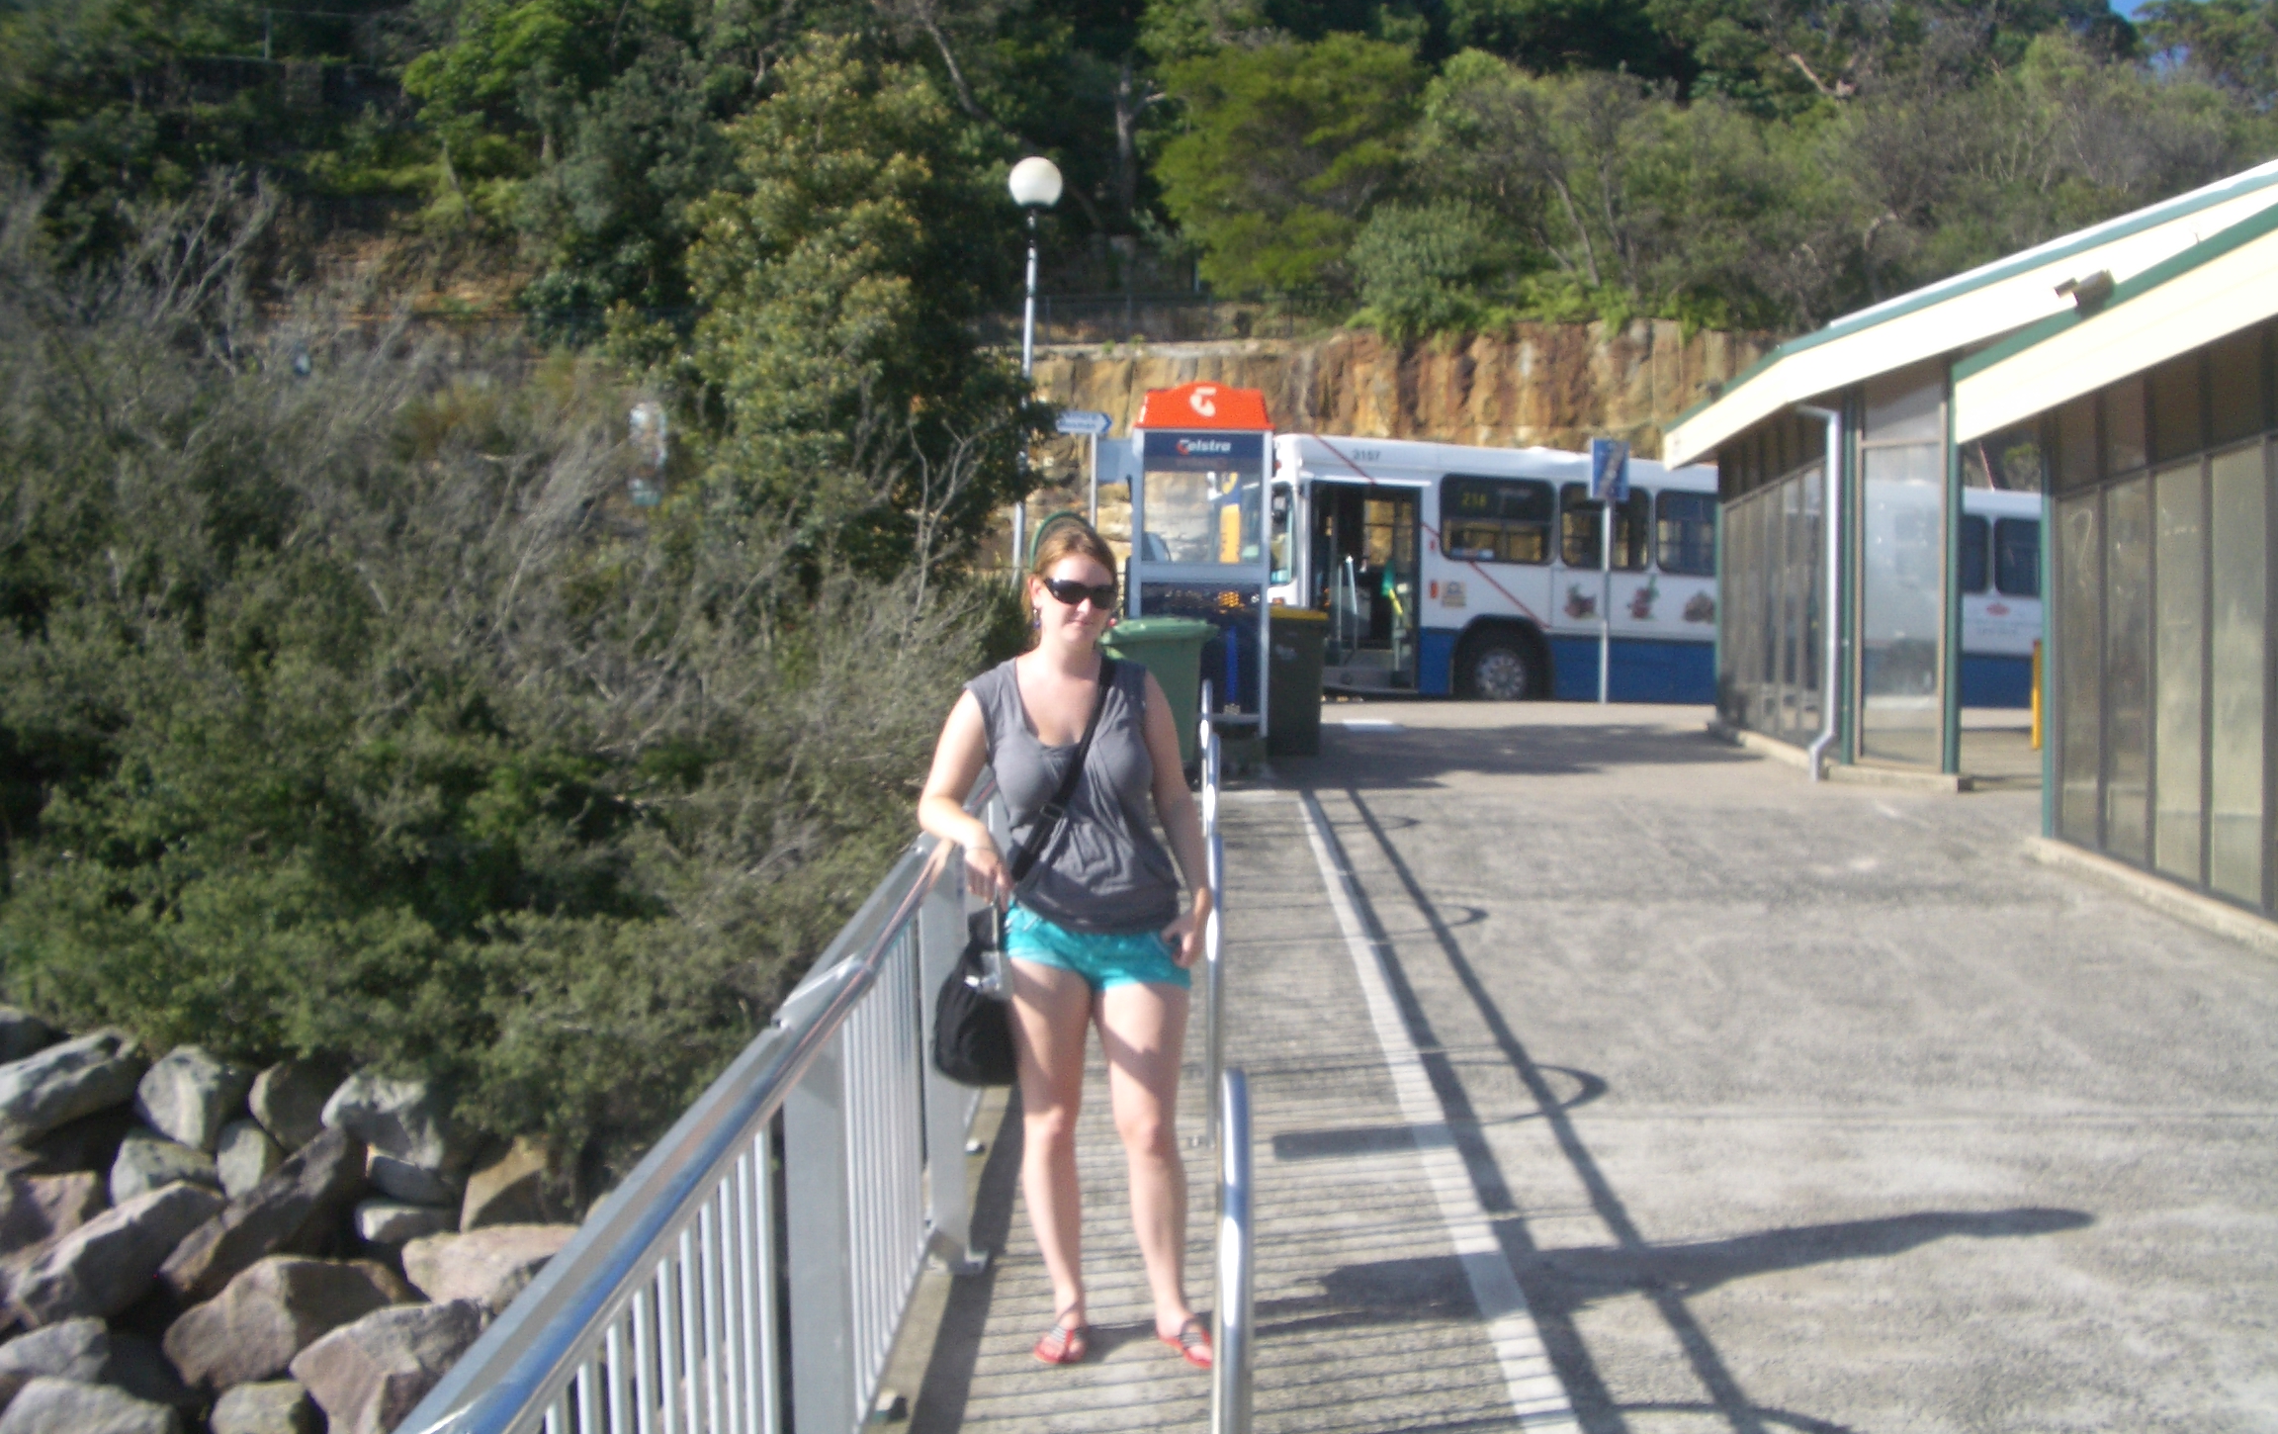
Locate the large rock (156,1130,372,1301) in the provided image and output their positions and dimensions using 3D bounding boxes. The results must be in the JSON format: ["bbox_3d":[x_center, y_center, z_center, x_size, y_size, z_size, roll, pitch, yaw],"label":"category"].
[{"bbox_3d":[-3.882,2.211,10.200,0.920,0.660,0.650,1,2,-11],"label":"large rock"}]

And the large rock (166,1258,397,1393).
[{"bbox_3d":[-3.527,2.507,9.500,0.950,0.520,0.700,-1,5,-14],"label":"large rock"}]

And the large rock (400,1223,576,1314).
[{"bbox_3d":[-2.759,2.371,9.850,0.820,0.360,0.580,1,2,-11],"label":"large rock"}]

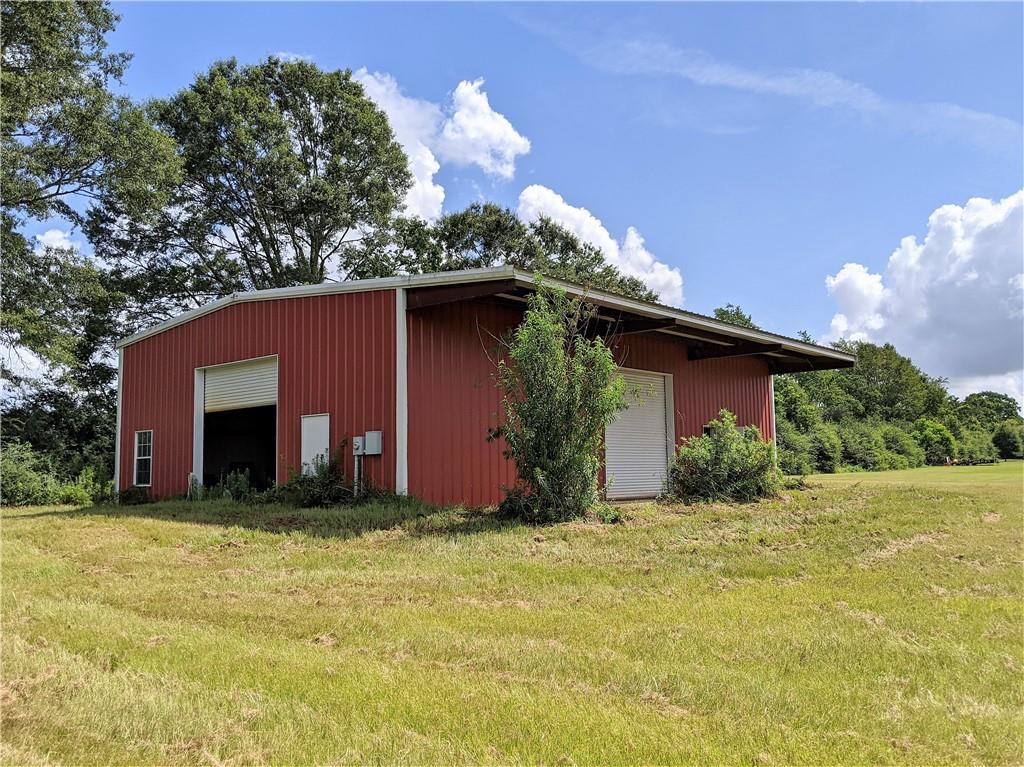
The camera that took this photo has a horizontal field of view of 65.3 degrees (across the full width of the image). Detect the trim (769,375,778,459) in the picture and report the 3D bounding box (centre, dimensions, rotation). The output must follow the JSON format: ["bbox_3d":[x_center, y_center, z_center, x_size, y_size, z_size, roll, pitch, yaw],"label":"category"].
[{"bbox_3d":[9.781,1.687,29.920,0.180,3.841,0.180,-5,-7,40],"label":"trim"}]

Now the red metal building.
[{"bbox_3d":[0.165,0.870,26.073,15.408,5.299,18.563,-5,-7,40],"label":"red metal building"}]

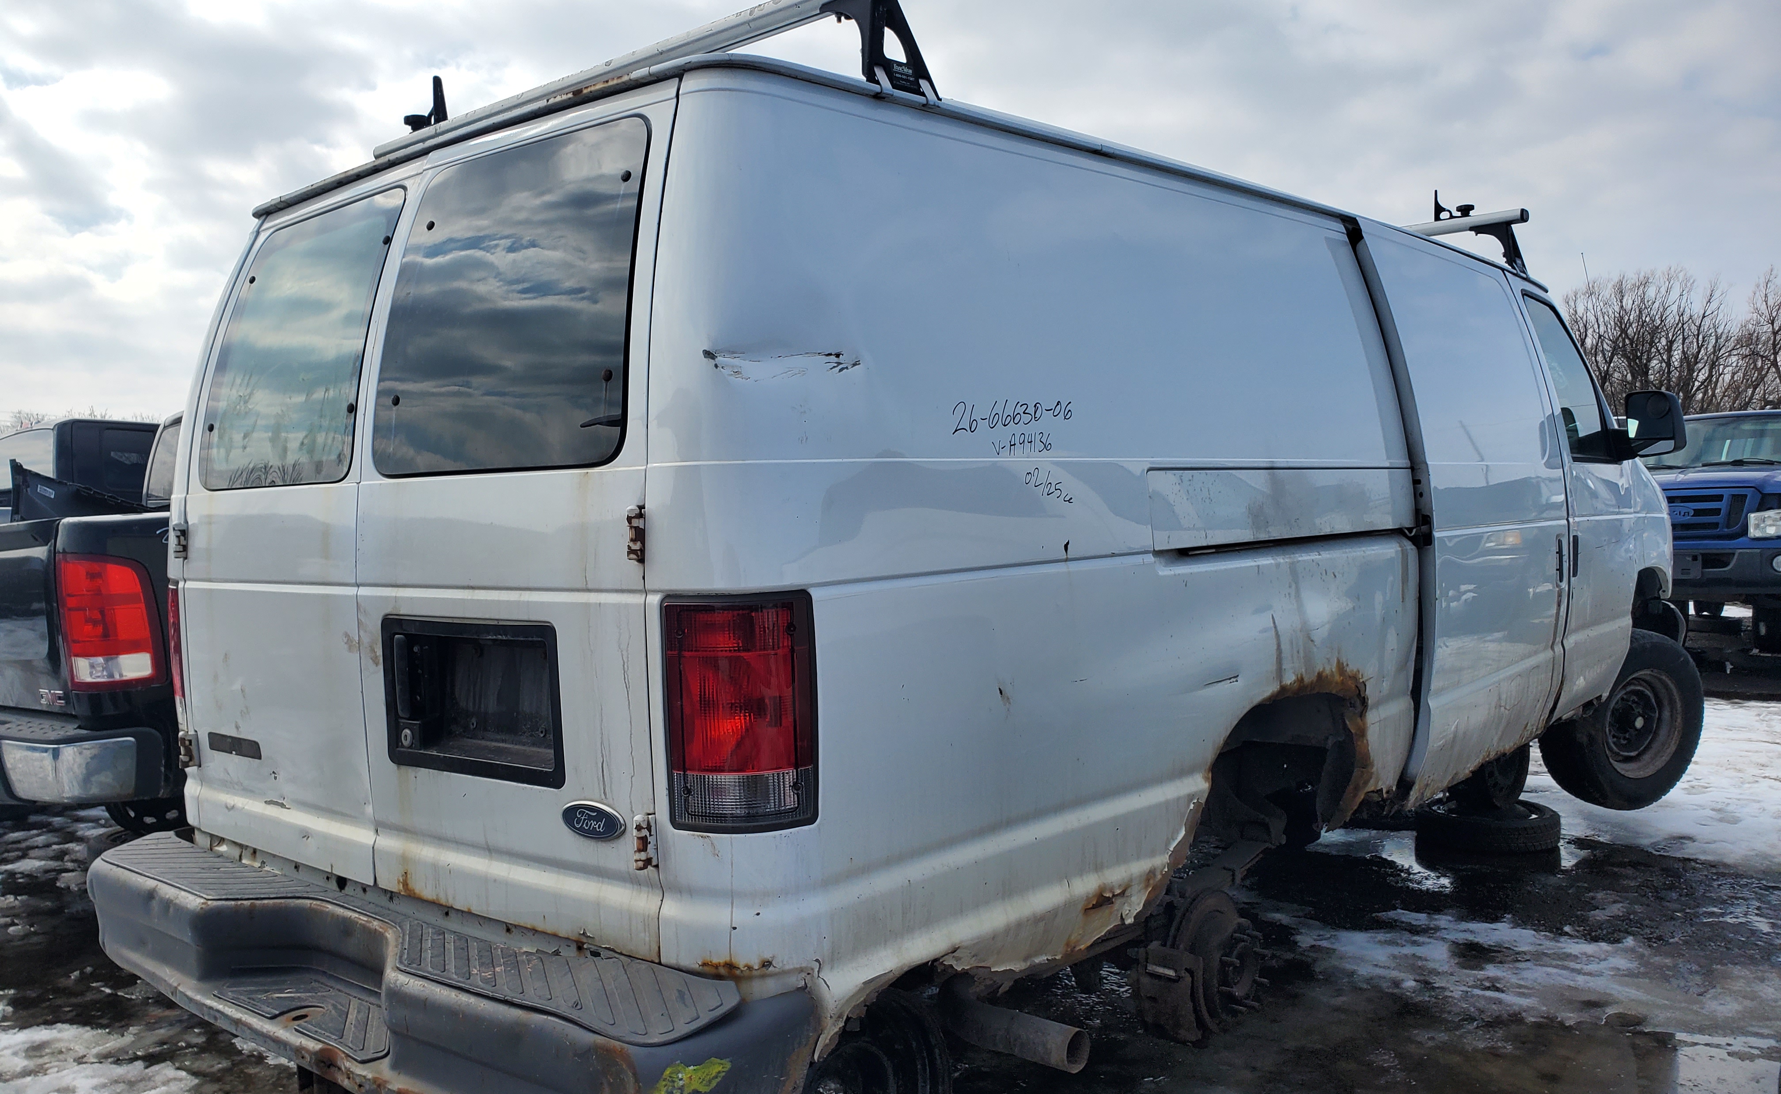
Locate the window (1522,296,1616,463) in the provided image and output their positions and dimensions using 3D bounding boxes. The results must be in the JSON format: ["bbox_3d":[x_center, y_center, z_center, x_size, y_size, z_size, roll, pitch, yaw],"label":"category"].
[{"bbox_3d":[2.485,-0.593,4.873,0.060,0.600,0.700,-15,-7,39],"label":"window"}]

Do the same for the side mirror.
[{"bbox_3d":[2.913,-0.468,5.086,0.200,0.255,0.120,0,2,39],"label":"side mirror"}]

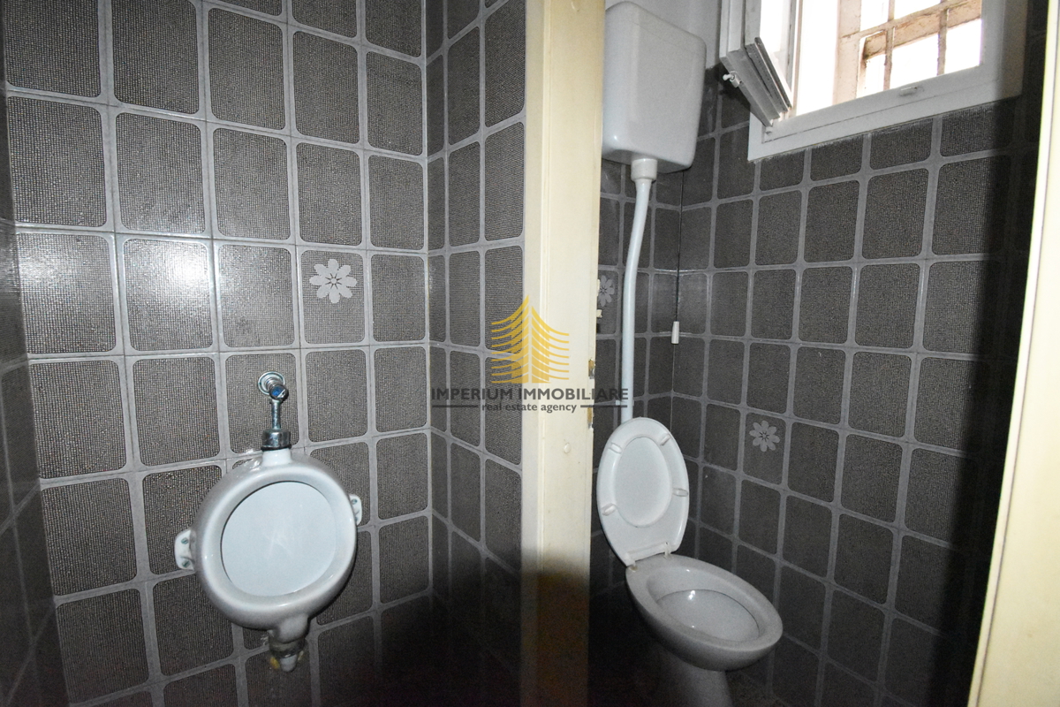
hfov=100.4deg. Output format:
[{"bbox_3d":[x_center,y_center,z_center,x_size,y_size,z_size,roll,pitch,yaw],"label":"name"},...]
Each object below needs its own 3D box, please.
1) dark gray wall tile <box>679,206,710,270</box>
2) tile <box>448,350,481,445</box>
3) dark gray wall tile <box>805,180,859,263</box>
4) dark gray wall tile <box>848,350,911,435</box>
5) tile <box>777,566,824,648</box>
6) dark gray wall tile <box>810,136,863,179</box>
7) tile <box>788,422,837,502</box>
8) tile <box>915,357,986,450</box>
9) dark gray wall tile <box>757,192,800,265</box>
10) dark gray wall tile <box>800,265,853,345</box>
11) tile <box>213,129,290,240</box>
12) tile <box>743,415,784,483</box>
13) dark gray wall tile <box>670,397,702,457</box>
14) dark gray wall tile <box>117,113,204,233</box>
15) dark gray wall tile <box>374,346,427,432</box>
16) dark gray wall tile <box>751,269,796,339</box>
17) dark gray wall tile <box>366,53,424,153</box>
[{"bbox_3d":[0.566,-0.397,1.522,0.010,0.202,0.122,-3,7,-33],"label":"dark gray wall tile"},{"bbox_3d":[-0.136,0.092,0.954,0.010,0.200,0.130,-4,8,-37],"label":"tile"},{"bbox_3d":[0.823,-0.353,1.208,0.012,0.203,0.131,-3,7,-32],"label":"dark gray wall tile"},{"bbox_3d":[0.915,0.102,1.157,0.010,0.212,0.127,-3,7,-33],"label":"dark gray wall tile"},{"bbox_3d":[0.827,0.767,1.347,0.010,0.211,0.131,-3,7,-33],"label":"tile"},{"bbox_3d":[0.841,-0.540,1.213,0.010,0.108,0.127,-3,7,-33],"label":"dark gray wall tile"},{"bbox_3d":[0.789,0.303,1.236,0.010,0.201,0.120,-3,7,-33],"label":"tile"},{"bbox_3d":[0.996,0.116,1.035,0.010,0.212,0.127,-3,7,-33],"label":"tile"},{"bbox_3d":[0.723,-0.358,1.284,0.010,0.195,0.117,-3,7,-33],"label":"dark gray wall tile"},{"bbox_3d":[0.794,-0.129,1.192,0.010,0.199,0.121,-3,7,-33],"label":"dark gray wall tile"},{"bbox_3d":[-0.573,-0.345,0.916,0.131,0.211,0.010,-3,7,-31],"label":"tile"},{"bbox_3d":[0.740,0.299,1.399,0.012,0.203,0.131,-3,7,-32],"label":"tile"},{"bbox_3d":[0.547,0.260,1.545,0.010,0.194,0.122,-4,7,-36],"label":"dark gray wall tile"},{"bbox_3d":[-0.663,-0.320,0.797,0.120,0.194,0.010,-3,7,-30],"label":"dark gray wall tile"},{"bbox_3d":[-0.312,0.083,1.061,0.121,0.195,0.010,-3,7,-31],"label":"dark gray wall tile"},{"bbox_3d":[0.709,-0.140,1.283,0.010,0.194,0.114,-4,7,-36],"label":"dark gray wall tile"},{"bbox_3d":[-0.322,-0.584,1.045,0.131,0.211,0.010,-3,7,-31],"label":"dark gray wall tile"}]

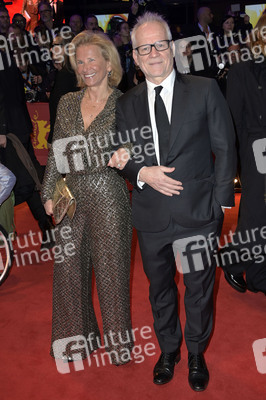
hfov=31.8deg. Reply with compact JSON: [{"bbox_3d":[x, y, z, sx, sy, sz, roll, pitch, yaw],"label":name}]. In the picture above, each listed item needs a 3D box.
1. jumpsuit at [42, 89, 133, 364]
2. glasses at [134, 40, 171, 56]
[{"bbox_3d":[-0.215,0.173,2.427,0.470,1.450,0.350,1,15,6],"label":"jumpsuit"},{"bbox_3d":[0.087,-0.630,1.939,0.143,0.043,0.145,-11,16,8],"label":"glasses"}]

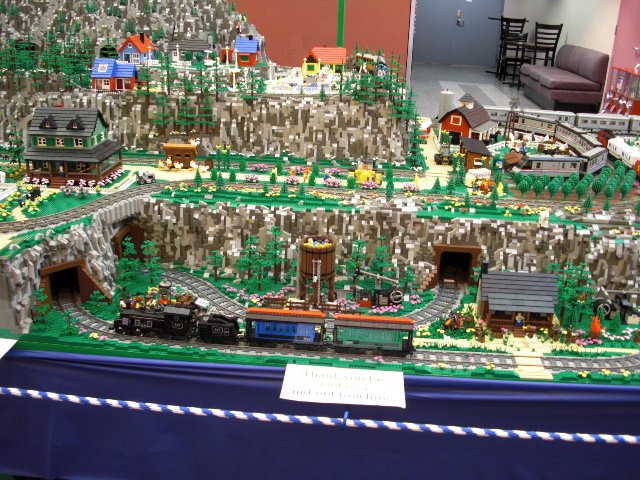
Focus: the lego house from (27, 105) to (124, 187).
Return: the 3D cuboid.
[{"bbox_3d":[-0.860,-0.337,2.311,0.265,0.230,0.202,3,24,4],"label":"lego house"}]

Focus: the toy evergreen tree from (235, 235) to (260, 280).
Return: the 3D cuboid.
[{"bbox_3d":[-0.224,0.054,2.070,0.078,0.138,0.078,3,22,3],"label":"toy evergreen tree"}]

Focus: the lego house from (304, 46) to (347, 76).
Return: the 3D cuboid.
[{"bbox_3d":[0.021,-0.807,3.020,0.185,0.122,0.115,3,22,3],"label":"lego house"}]

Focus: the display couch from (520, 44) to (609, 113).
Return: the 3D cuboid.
[{"bbox_3d":[3.358,-2.274,9.350,0.670,0.830,1.750,2,22,2],"label":"display couch"}]

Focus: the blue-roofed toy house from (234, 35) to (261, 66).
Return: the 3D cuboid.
[{"bbox_3d":[-0.317,-0.842,2.959,0.098,0.128,0.100,4,21,4],"label":"blue-roofed toy house"}]

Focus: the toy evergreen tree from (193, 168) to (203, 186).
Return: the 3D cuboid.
[{"bbox_3d":[-0.419,-0.215,2.279,0.032,0.063,0.032,4,21,4],"label":"toy evergreen tree"}]

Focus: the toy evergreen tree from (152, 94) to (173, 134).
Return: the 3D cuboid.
[{"bbox_3d":[-0.619,-0.489,2.602,0.078,0.155,0.066,4,21,4],"label":"toy evergreen tree"}]

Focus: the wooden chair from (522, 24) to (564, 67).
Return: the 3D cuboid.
[{"bbox_3d":[3.561,-2.936,10.700,0.440,1.100,0.500,3,22,3],"label":"wooden chair"}]

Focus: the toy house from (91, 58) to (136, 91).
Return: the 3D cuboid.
[{"bbox_3d":[-0.785,-0.633,2.540,0.148,0.113,0.100,3,22,3],"label":"toy house"}]

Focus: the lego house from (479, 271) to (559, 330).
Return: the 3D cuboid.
[{"bbox_3d":[0.561,0.163,1.895,0.213,0.143,0.148,4,21,4],"label":"lego house"}]

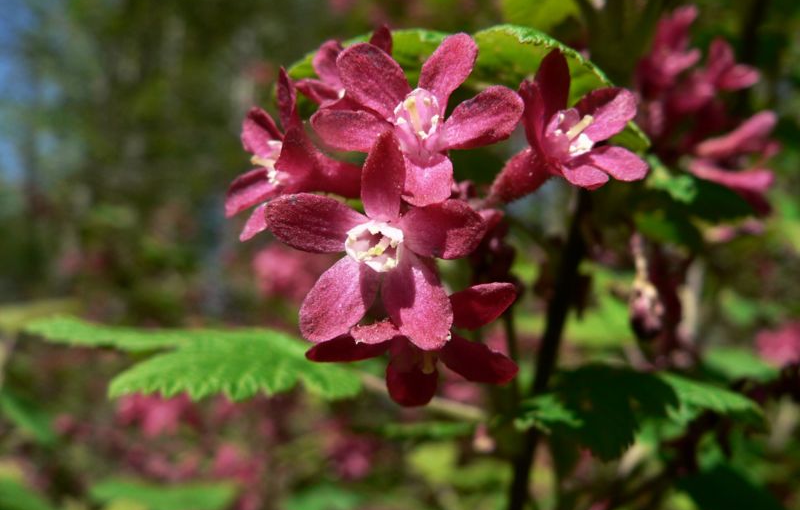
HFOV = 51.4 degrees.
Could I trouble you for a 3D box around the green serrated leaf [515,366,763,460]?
[{"bbox_3d":[0.057,0.038,0.200,0.059,0.022,0.045,0,0,0],"label":"green serrated leaf"}]

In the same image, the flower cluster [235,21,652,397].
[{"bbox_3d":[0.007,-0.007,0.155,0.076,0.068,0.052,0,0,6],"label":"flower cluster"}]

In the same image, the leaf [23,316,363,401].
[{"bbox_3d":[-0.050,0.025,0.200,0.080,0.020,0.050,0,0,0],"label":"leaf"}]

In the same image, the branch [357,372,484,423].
[{"bbox_3d":[0.005,0.034,0.200,0.030,0.011,0.014,0,0,0],"label":"branch"}]

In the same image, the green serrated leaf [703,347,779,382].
[{"bbox_3d":[0.119,0.038,0.290,0.026,0.012,0.025,0,0,0],"label":"green serrated leaf"}]

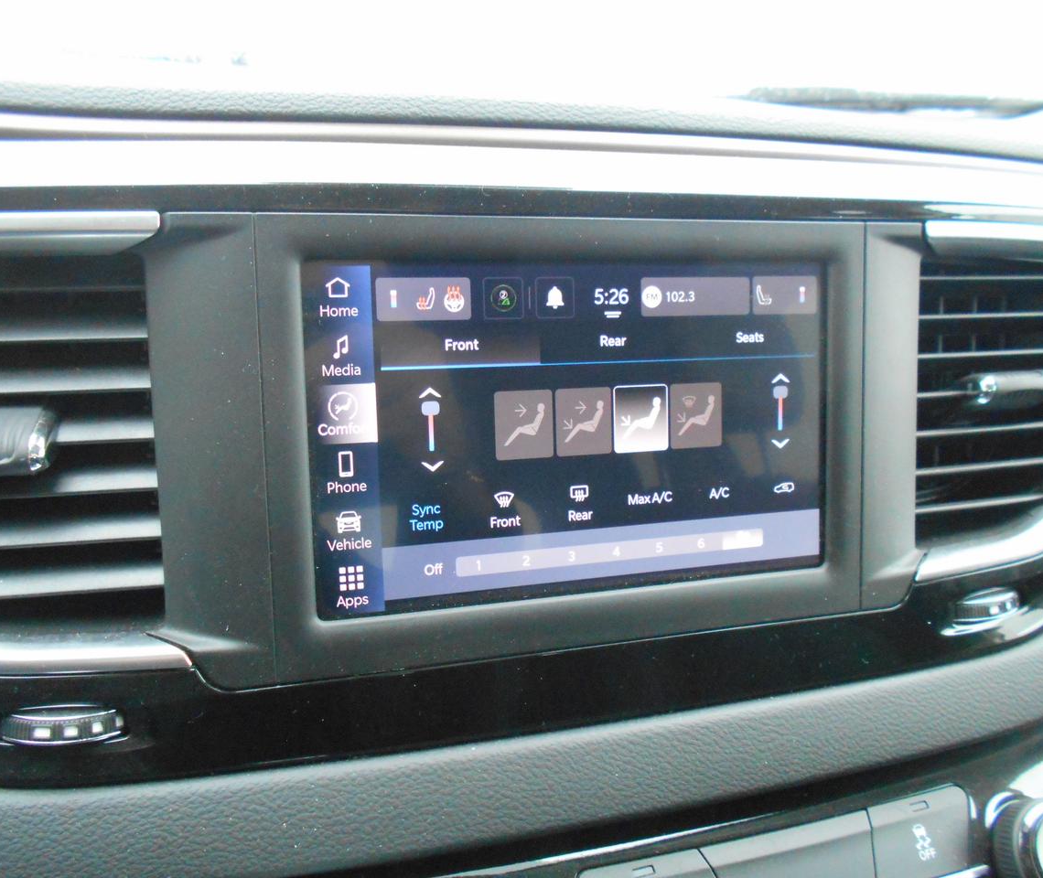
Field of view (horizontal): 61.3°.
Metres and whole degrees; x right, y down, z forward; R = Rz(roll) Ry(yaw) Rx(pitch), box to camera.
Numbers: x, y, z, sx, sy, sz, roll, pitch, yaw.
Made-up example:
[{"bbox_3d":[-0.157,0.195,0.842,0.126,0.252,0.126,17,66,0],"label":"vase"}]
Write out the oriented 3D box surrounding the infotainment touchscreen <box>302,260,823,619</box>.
[{"bbox_3d":[0.018,-0.003,0.256,0.157,0.094,0.011,-3,5,-17],"label":"infotainment touchscreen"}]

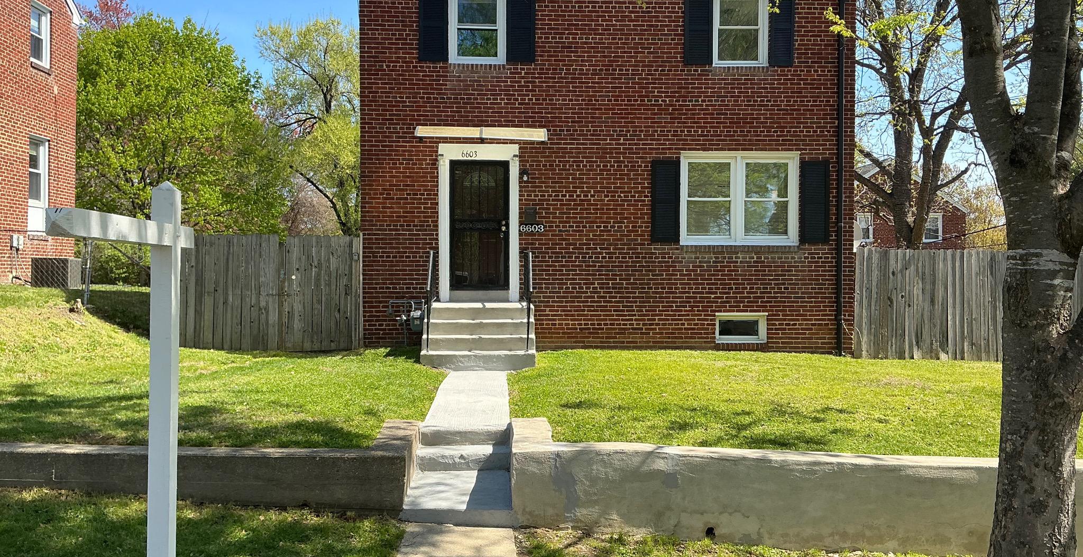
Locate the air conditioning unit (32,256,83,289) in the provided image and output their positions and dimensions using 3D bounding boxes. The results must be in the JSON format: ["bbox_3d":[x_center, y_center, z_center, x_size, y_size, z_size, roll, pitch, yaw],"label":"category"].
[{"bbox_3d":[-9.588,-0.103,17.375,0.700,0.600,0.600,0,1,-3],"label":"air conditioning unit"}]

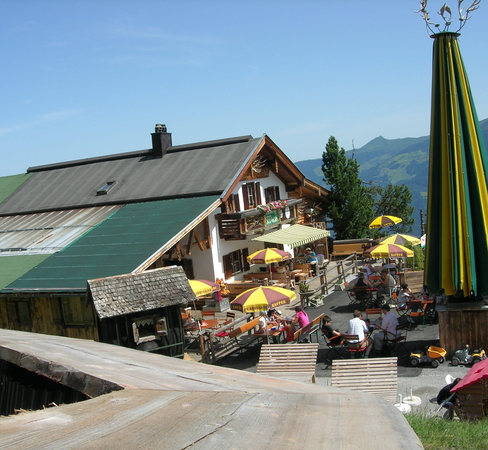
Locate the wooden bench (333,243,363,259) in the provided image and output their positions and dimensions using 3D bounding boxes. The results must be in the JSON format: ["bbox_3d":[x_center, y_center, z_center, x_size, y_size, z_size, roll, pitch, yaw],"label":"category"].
[{"bbox_3d":[5.583,1.390,34.785,2.000,0.860,0.550,-4,4,18],"label":"wooden bench"}]

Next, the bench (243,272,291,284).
[{"bbox_3d":[0.904,2.454,26.572,1.950,0.880,0.580,-4,6,29],"label":"bench"}]

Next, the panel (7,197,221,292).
[{"bbox_3d":[-4.193,0.613,22.203,4.450,0.150,6.750,-3,23,29],"label":"panel"}]

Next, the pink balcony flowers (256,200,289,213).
[{"bbox_3d":[1.206,-0.812,27.874,0.360,0.360,3.200,-4,5,27],"label":"pink balcony flowers"}]

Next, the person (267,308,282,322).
[{"bbox_3d":[1.047,2.965,19.133,0.720,1.170,0.480,-4,5,27],"label":"person"}]

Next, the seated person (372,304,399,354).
[{"bbox_3d":[3.676,2.731,17.050,0.800,1.320,0.500,-4,5,34],"label":"seated person"}]

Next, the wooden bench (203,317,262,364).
[{"bbox_3d":[0.278,3.226,18.652,0.660,0.900,2.250,-4,5,27],"label":"wooden bench"}]

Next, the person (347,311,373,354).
[{"bbox_3d":[2.884,2.821,16.542,0.520,1.270,0.850,-4,4,18],"label":"person"}]

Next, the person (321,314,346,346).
[{"bbox_3d":[2.392,2.944,17.222,0.820,1.180,0.460,-6,5,3],"label":"person"}]

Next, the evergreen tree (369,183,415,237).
[{"bbox_3d":[9.405,-0.733,42.000,2.900,3.900,2.900,-4,5,27],"label":"evergreen tree"}]

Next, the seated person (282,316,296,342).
[{"bbox_3d":[1.089,2.993,17.466,0.650,1.130,0.420,-3,5,27],"label":"seated person"}]

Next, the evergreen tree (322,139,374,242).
[{"bbox_3d":[6.451,-1.864,41.055,2.950,7.200,2.900,-6,5,0],"label":"evergreen tree"}]

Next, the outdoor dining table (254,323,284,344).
[{"bbox_3d":[1.007,3.132,18.211,0.650,0.770,2.150,-4,5,25],"label":"outdoor dining table"}]

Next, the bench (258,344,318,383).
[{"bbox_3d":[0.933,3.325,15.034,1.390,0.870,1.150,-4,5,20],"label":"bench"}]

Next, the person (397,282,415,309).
[{"bbox_3d":[4.976,2.391,20.109,0.780,1.210,0.480,-5,5,12],"label":"person"}]

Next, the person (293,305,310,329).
[{"bbox_3d":[1.679,2.884,18.577,0.750,1.260,0.500,-4,5,27],"label":"person"}]

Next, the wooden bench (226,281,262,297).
[{"bbox_3d":[0.129,2.674,25.052,1.850,0.880,0.580,-4,6,29],"label":"wooden bench"}]

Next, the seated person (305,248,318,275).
[{"bbox_3d":[3.074,1.706,29.913,0.700,1.270,0.500,-7,5,-12],"label":"seated person"}]

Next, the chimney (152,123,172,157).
[{"bbox_3d":[-3.753,-3.755,29.941,0.520,1.550,0.900,-4,5,27],"label":"chimney"}]

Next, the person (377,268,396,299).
[{"bbox_3d":[4.862,2.159,22.347,0.780,1.270,0.500,-5,5,15],"label":"person"}]

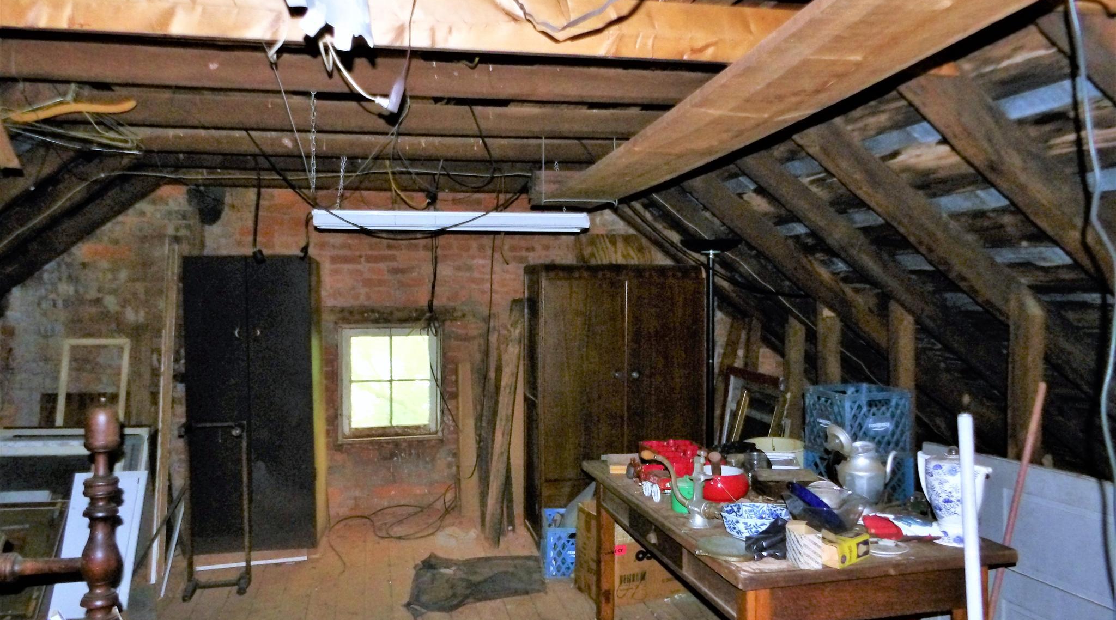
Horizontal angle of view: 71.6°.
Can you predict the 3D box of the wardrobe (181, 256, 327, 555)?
[{"bbox_3d":[-1.879,0.569,4.882,0.725,1.790,0.420,-1,3,-7],"label":"wardrobe"}]

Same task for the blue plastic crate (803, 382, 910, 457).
[{"bbox_3d":[1.369,0.512,3.567,0.330,0.280,0.325,-1,3,-17],"label":"blue plastic crate"}]

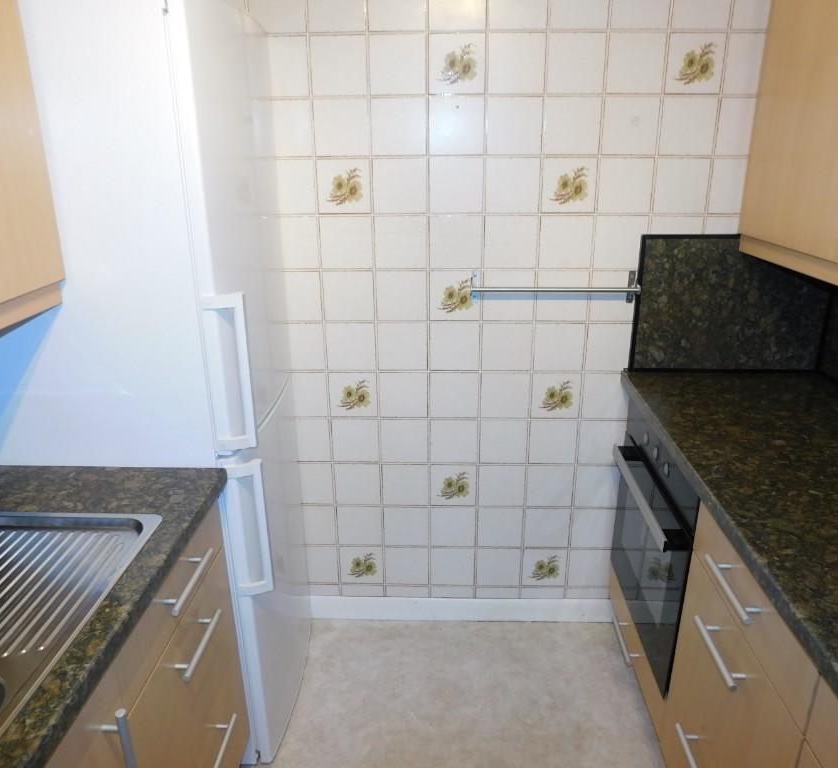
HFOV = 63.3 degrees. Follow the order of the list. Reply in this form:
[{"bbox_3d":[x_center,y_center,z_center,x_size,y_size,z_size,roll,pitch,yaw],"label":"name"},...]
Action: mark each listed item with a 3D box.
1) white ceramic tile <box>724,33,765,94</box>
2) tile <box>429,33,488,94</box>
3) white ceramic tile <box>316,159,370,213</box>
[{"bbox_3d":[0.871,-0.831,1.760,0.151,0.150,0.009,0,19,1],"label":"white ceramic tile"},{"bbox_3d":[0.100,-0.826,1.760,0.150,0.150,0.010,0,19,2],"label":"tile"},{"bbox_3d":[-0.202,-0.539,1.865,0.150,0.150,0.010,0,20,1],"label":"white ceramic tile"}]

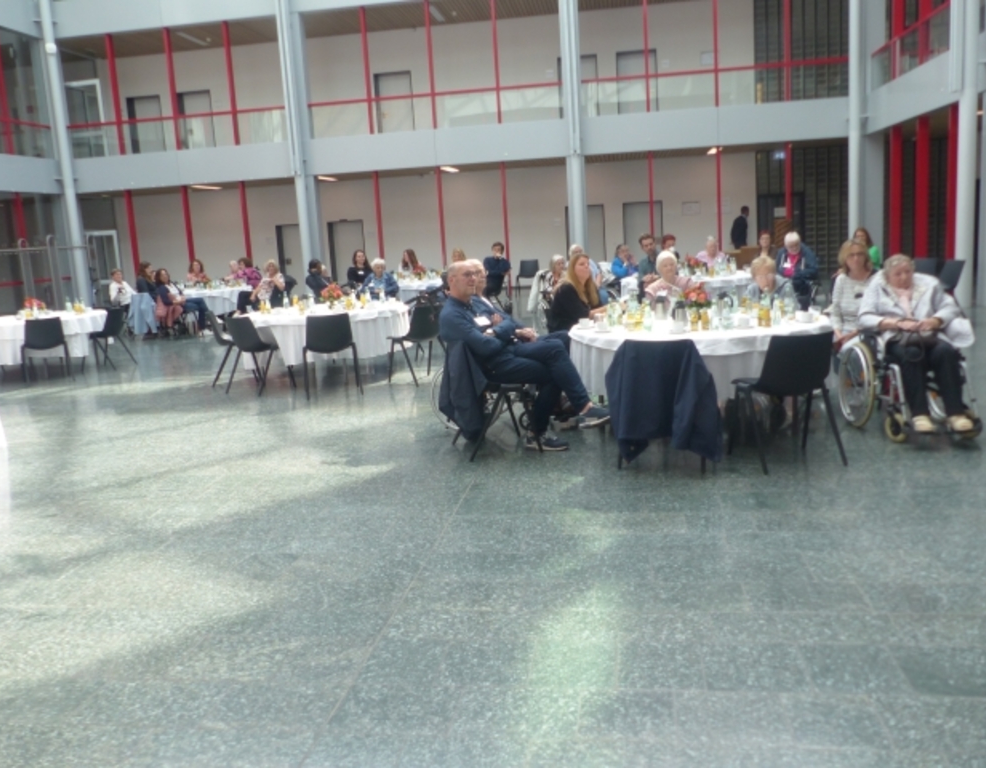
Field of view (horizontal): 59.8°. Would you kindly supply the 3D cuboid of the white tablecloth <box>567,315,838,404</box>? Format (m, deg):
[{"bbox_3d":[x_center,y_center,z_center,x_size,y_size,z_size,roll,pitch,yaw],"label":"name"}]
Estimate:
[{"bbox_3d":[1.450,-0.046,6.177,1.800,0.760,1.800,-4,10,0],"label":"white tablecloth"}]

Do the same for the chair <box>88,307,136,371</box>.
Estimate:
[{"bbox_3d":[-5.074,-0.613,11.431,0.520,0.790,0.520,0,11,18],"label":"chair"}]

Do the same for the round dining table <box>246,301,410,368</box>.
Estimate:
[{"bbox_3d":[-1.829,-0.470,9.726,1.830,0.760,1.830,-3,10,1],"label":"round dining table"}]

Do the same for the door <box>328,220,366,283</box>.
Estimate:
[{"bbox_3d":[-3.945,-3.389,23.554,1.000,2.080,0.150,-2,10,8],"label":"door"}]

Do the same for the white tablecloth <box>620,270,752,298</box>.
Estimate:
[{"bbox_3d":[2.636,-1.184,11.420,1.840,0.510,1.840,-3,10,1],"label":"white tablecloth"}]

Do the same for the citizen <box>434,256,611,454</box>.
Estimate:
[{"bbox_3d":[0.220,-0.193,5.956,1.100,1.320,0.620,-1,11,12],"label":"citizen"}]

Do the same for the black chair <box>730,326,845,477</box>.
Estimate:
[{"bbox_3d":[1.772,0.075,5.203,0.520,0.800,0.540,-5,9,-10],"label":"black chair"}]

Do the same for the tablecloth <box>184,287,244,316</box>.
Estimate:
[{"bbox_3d":[-5.373,-1.394,16.005,1.840,0.750,1.840,-3,10,1],"label":"tablecloth"}]

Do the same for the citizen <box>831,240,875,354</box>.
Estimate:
[{"bbox_3d":[2.541,-0.343,5.923,0.500,1.300,0.780,-1,10,12],"label":"citizen"}]

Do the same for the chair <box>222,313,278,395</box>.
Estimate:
[{"bbox_3d":[-2.495,-0.334,9.119,0.530,0.810,0.550,4,12,35],"label":"chair"}]

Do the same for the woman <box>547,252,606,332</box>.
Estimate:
[{"bbox_3d":[0.787,-0.371,6.689,0.760,1.280,0.500,-2,10,7],"label":"woman"}]

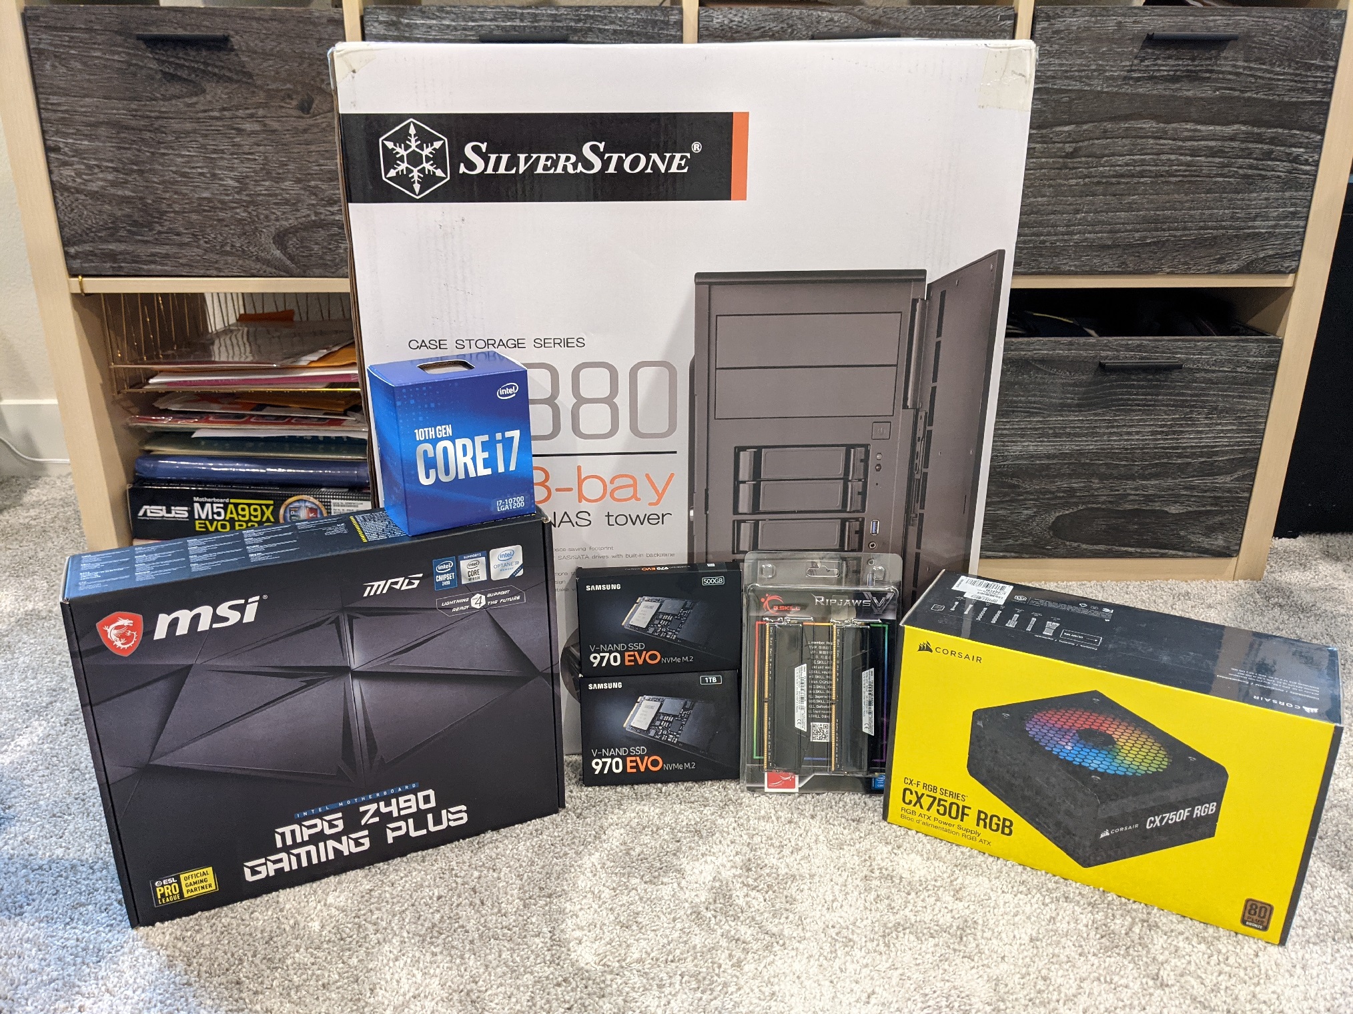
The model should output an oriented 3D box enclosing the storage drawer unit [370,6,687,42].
[{"bbox_3d":[-0.165,-0.451,1.314,0.332,0.277,0.370,0,20,-1],"label":"storage drawer unit"}]

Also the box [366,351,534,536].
[{"bbox_3d":[-0.171,-0.050,0.812,0.101,0.115,0.067,-12,24,-28],"label":"box"}]

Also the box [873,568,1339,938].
[{"bbox_3d":[0.338,0.186,0.846,0.300,0.185,0.122,11,23,27],"label":"box"}]

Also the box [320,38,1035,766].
[{"bbox_3d":[0.004,-0.108,1.024,0.522,0.613,0.290,-1,21,-3],"label":"box"}]

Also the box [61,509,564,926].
[{"bbox_3d":[-0.265,0.149,0.824,0.326,0.268,0.075,-9,23,-23],"label":"box"}]

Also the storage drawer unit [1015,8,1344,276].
[{"bbox_3d":[0.537,-0.456,1.332,0.332,0.277,0.370,0,20,-1],"label":"storage drawer unit"}]

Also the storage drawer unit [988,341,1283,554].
[{"bbox_3d":[0.536,-0.126,1.451,0.332,0.277,0.370,0,20,-1],"label":"storage drawer unit"}]

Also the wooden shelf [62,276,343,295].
[{"bbox_3d":[-0.516,-0.311,1.357,0.335,0.017,0.370,0,20,-1],"label":"wooden shelf"}]

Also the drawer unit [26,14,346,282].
[{"bbox_3d":[-0.516,-0.448,1.304,0.332,0.277,0.370,0,20,-1],"label":"drawer unit"}]

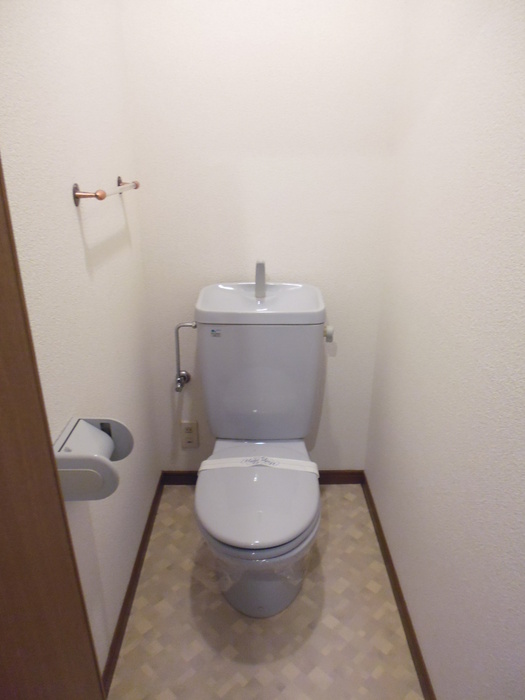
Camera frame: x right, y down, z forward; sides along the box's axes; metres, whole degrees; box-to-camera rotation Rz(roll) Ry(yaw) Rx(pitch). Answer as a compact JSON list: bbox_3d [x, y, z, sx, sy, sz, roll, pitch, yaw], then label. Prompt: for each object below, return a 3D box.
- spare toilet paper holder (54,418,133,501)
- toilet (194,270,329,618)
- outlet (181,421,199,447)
[{"bbox_3d":[-0.351,0.227,1.027,0.127,0.110,0.148,0,23,-1],"label":"spare toilet paper holder"},{"bbox_3d":[-0.004,0.292,1.518,0.415,0.930,0.748,0,23,-1],"label":"toilet"},{"bbox_3d":[-0.291,0.348,1.959,0.069,0.120,0.012,0,23,-1],"label":"outlet"}]

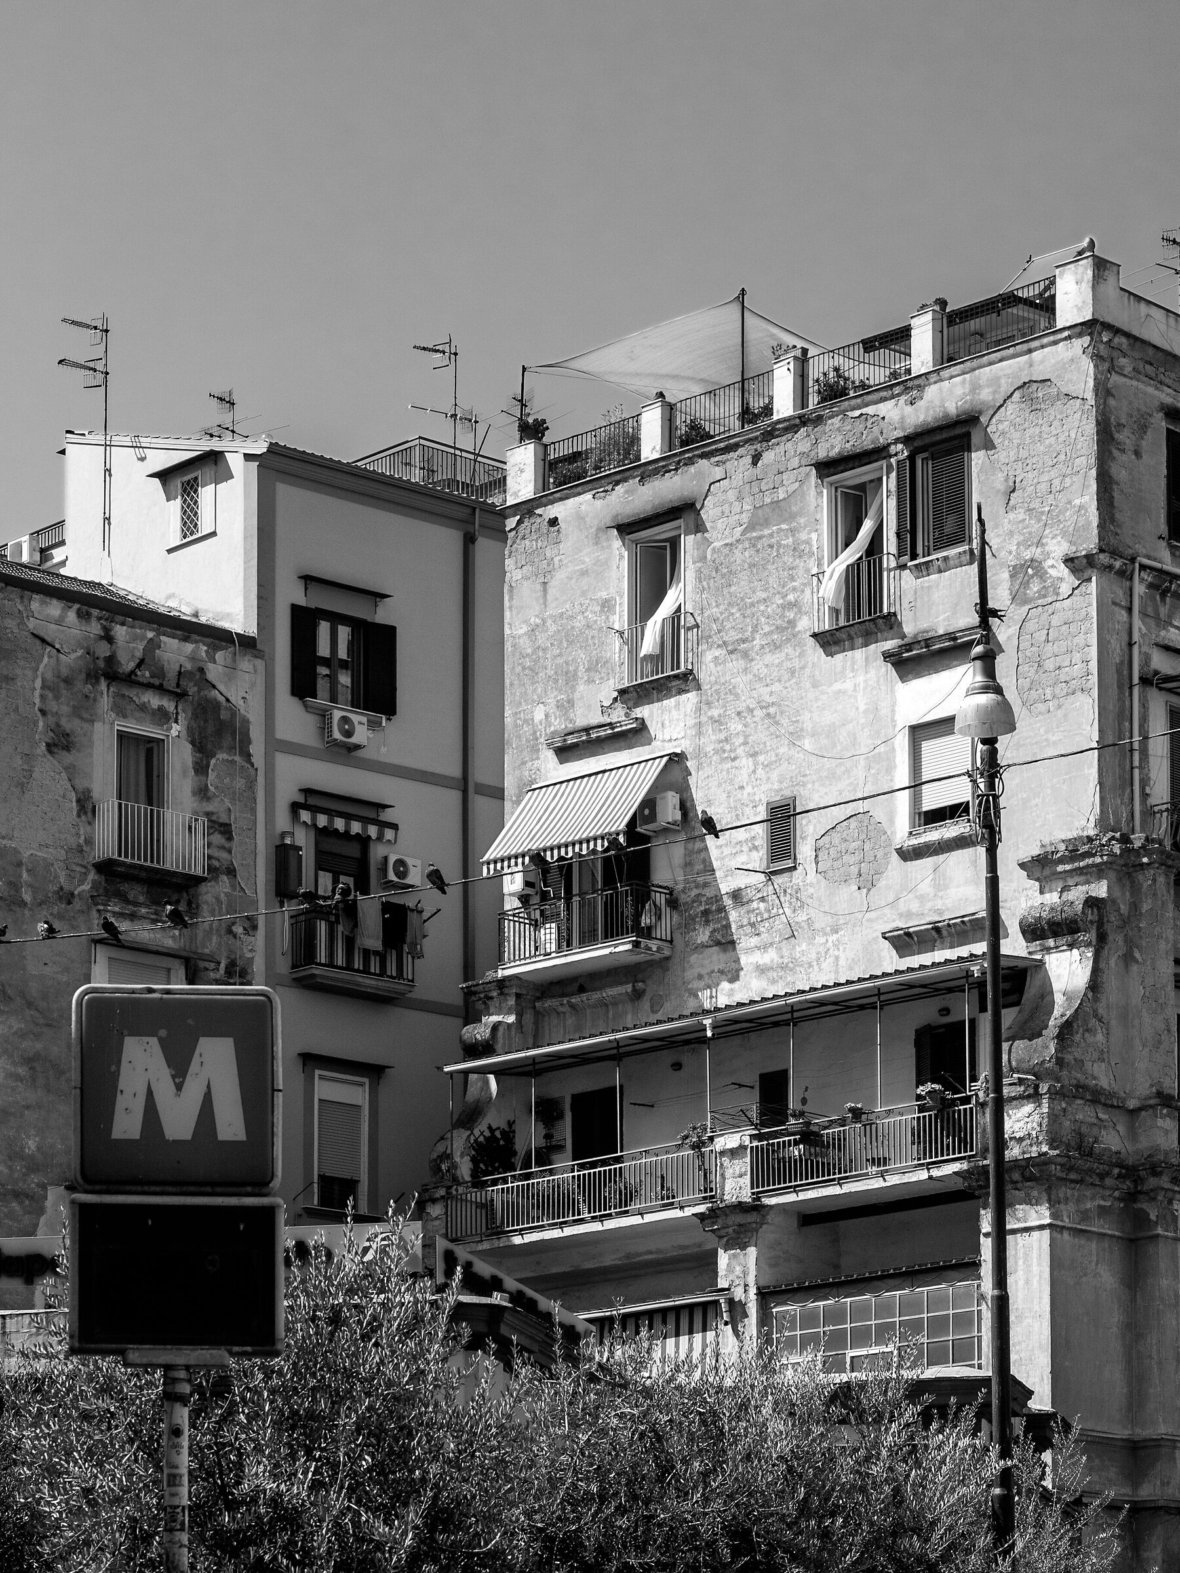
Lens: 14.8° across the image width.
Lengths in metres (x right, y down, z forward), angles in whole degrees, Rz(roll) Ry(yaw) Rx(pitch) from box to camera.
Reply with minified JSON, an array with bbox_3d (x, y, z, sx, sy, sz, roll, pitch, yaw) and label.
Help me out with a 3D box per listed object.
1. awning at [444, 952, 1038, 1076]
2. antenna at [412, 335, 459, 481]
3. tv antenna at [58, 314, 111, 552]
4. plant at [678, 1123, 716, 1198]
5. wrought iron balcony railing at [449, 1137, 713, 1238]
[{"bbox_3d":[2.504,3.691,72.336,2.027,0.420,12.015,13,-19,-43],"label":"awning"},{"bbox_3d":[-2.798,-6.881,82.500,0.950,2.550,0.450,8,-16,-32],"label":"antenna"},{"bbox_3d":[-8.732,-6.112,78.598,1.020,4.200,0.480,8,-16,-32],"label":"tv antenna"},{"bbox_3d":[1.675,5.872,71.634,0.500,1.150,0.500,13,-19,-43],"label":"plant"},{"bbox_3d":[-0.212,6.497,73.243,0.100,0.963,6.221,13,-19,-43],"label":"wrought iron balcony railing"}]

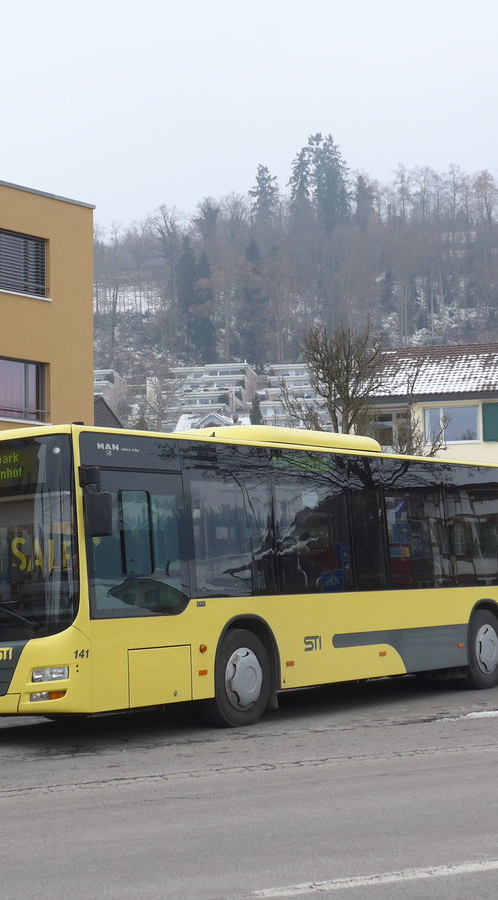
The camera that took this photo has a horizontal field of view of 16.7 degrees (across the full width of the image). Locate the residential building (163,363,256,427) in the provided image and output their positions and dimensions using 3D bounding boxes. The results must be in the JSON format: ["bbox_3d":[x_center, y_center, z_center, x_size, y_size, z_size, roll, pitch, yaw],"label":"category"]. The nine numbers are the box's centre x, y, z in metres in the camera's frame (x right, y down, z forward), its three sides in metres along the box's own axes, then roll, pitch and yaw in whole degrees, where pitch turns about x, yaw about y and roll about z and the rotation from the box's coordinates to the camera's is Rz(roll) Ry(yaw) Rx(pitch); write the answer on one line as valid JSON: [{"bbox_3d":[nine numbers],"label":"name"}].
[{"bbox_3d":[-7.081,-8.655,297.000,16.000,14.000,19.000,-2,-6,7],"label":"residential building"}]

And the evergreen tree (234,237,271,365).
[{"bbox_3d":[0.690,-29.485,335.000,7.000,25.000,7.000,-1,-6,0],"label":"evergreen tree"}]

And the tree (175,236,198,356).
[{"bbox_3d":[-12.326,-30.076,335.000,4.800,24.000,4.800,-1,-6,0],"label":"tree"}]

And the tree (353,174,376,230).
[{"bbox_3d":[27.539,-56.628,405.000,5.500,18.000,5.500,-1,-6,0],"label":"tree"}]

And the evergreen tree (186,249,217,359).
[{"bbox_3d":[-9.034,-28.073,330.000,5.600,21.500,5.600,-1,-6,0],"label":"evergreen tree"}]

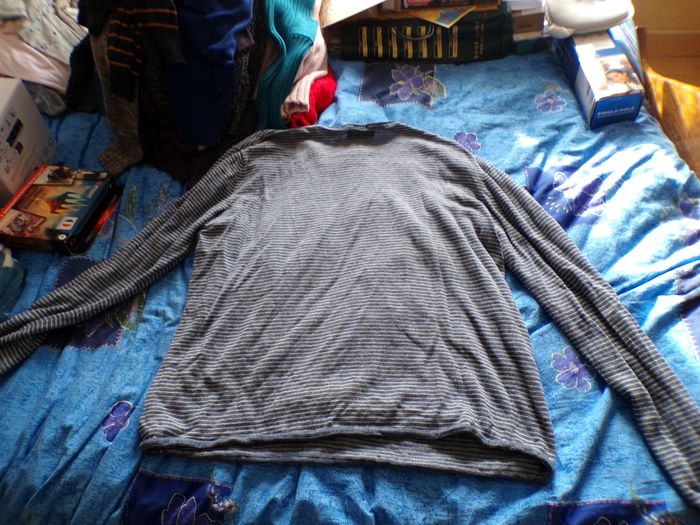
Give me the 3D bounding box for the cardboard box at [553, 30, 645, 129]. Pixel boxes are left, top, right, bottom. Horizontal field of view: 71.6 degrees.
[{"bbox_3d":[0.526,-0.418,1.035,0.086,0.079,0.280,-8,57,12],"label":"cardboard box"}]

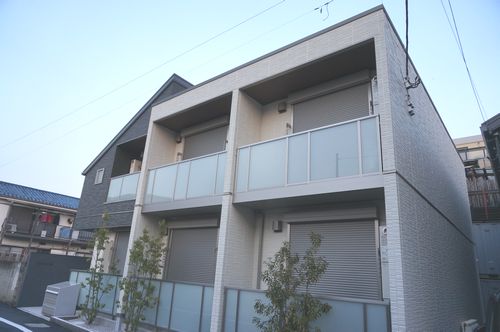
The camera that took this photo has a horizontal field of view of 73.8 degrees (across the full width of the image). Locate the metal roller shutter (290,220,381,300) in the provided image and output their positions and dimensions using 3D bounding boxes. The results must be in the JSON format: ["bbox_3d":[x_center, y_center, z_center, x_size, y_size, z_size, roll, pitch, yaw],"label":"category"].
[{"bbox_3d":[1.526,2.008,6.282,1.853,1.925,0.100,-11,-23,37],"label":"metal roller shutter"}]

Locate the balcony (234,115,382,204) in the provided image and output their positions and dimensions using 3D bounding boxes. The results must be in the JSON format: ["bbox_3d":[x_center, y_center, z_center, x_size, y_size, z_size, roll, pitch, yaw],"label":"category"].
[{"bbox_3d":[0.938,-0.121,6.463,3.145,1.040,0.070,-11,-23,37],"label":"balcony"}]

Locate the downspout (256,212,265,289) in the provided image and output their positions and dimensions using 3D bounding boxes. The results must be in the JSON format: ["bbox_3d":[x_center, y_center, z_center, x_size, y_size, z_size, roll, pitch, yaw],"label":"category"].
[{"bbox_3d":[0.212,2.284,7.248,0.080,2.541,0.080,-11,-23,37],"label":"downspout"}]

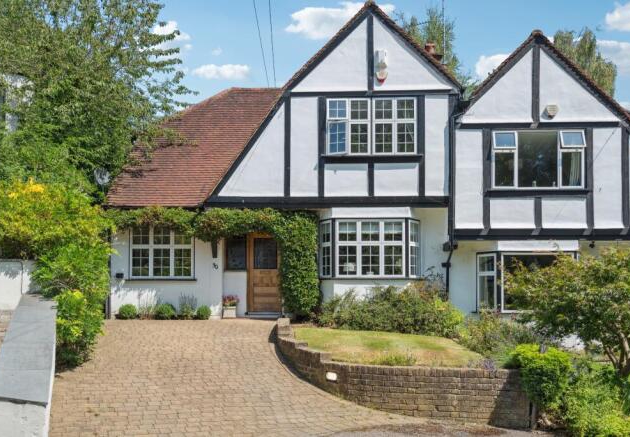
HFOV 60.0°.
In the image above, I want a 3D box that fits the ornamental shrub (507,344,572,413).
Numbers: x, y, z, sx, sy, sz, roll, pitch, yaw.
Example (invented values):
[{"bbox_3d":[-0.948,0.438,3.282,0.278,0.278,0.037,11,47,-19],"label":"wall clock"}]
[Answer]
[{"bbox_3d":[2.964,2.113,7.200,0.880,0.920,0.800,0,-2,3],"label":"ornamental shrub"}]

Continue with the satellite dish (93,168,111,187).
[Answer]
[{"bbox_3d":[-5.795,-1.113,14.800,0.480,0.500,0.300,0,0,-24],"label":"satellite dish"}]

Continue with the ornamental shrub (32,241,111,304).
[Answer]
[{"bbox_3d":[-4.465,0.990,10.000,1.450,1.200,1.300,0,0,0],"label":"ornamental shrub"}]

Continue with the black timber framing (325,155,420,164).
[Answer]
[{"bbox_3d":[1.331,-1.390,12.850,2.310,0.235,0.140,0,0,0],"label":"black timber framing"}]

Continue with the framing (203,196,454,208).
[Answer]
[{"bbox_3d":[0.296,-0.379,12.900,5.730,0.280,0.200,0,0,0],"label":"framing"}]

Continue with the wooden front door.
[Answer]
[{"bbox_3d":[-1.295,1.397,13.980,0.910,2.050,0.100,0,-2,3],"label":"wooden front door"}]

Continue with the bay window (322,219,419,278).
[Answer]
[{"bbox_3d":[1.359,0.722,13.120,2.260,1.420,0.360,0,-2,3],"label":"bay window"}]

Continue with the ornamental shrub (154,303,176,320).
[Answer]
[{"bbox_3d":[-3.633,2.260,13.250,0.530,0.450,0.520,0,0,0],"label":"ornamental shrub"}]

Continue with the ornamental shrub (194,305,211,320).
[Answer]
[{"bbox_3d":[-2.734,2.284,13.250,0.400,0.400,0.400,0,0,0],"label":"ornamental shrub"}]

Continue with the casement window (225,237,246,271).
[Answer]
[{"bbox_3d":[-2.056,0.892,14.100,0.570,0.880,0.090,0,0,0],"label":"casement window"}]

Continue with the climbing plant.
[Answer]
[{"bbox_3d":[-2.436,1.053,13.350,5.120,2.700,0.700,0,0,0],"label":"climbing plant"}]

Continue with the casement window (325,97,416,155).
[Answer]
[{"bbox_3d":[1.330,-2.217,13.000,2.200,1.390,0.120,0,-2,3],"label":"casement window"}]

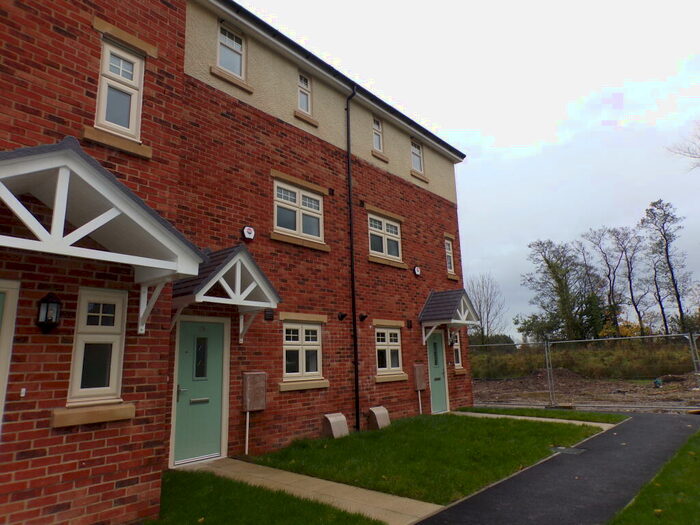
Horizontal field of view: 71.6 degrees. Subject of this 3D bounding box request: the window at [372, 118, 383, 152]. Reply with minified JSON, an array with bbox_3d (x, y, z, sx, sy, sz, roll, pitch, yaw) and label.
[{"bbox_3d":[0.654,-3.124,11.911,0.090,0.880,0.430,-11,-15,39],"label":"window"}]

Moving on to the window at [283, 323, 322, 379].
[{"bbox_3d":[-0.900,1.644,8.944,0.080,1.024,1.045,-10,-14,38],"label":"window"}]

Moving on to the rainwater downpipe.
[{"bbox_3d":[0.109,-0.339,10.222,0.280,7.445,0.100,-11,-15,39],"label":"rainwater downpipe"}]

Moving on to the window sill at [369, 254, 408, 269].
[{"bbox_3d":[0.875,0.015,11.464,0.150,0.143,1.595,-10,-14,38],"label":"window sill"}]

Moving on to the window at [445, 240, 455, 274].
[{"bbox_3d":[2.842,-0.131,14.076,0.080,1.005,0.475,-10,-14,38],"label":"window"}]

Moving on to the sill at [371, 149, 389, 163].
[{"bbox_3d":[0.690,-2.524,11.704,0.140,0.130,0.680,-11,-15,39],"label":"sill"}]

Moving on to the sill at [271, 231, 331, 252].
[{"bbox_3d":[-0.947,-0.377,9.259,0.150,0.142,1.590,-10,-14,38],"label":"sill"}]

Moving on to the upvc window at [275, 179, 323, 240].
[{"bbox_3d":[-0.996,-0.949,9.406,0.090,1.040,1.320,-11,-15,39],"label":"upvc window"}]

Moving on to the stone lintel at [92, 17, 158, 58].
[{"bbox_3d":[-2.318,-2.289,5.001,0.110,0.125,0.673,-10,-14,38],"label":"stone lintel"}]

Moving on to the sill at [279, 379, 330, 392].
[{"bbox_3d":[-0.844,2.219,8.752,0.140,0.135,1.220,-11,-15,39],"label":"sill"}]

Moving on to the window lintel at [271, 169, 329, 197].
[{"bbox_3d":[-0.988,-1.544,9.507,0.110,0.135,1.510,-11,-15,39],"label":"window lintel"}]

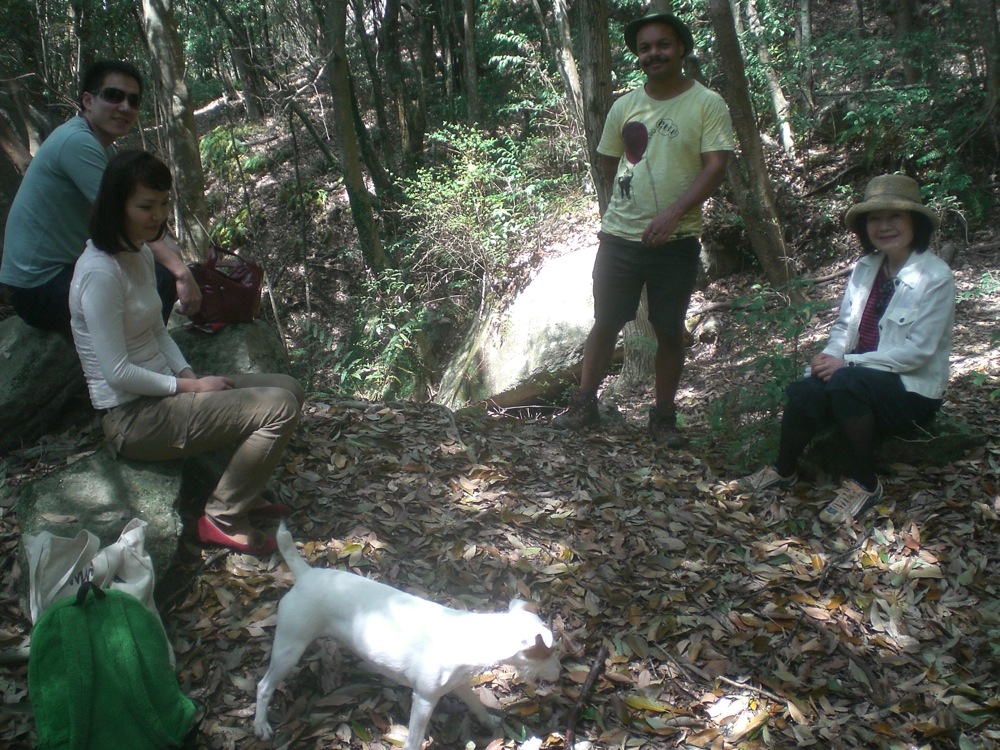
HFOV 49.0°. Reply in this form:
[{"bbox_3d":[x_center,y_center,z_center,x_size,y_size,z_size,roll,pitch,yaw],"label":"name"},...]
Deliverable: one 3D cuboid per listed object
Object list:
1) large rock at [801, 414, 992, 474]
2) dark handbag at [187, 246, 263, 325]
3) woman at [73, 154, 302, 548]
[{"bbox_3d":[1.437,0.259,3.980,0.640,0.200,0.450,2,12,11],"label":"large rock"},{"bbox_3d":[-0.913,-0.298,3.650,0.250,0.250,0.140,-1,12,-3],"label":"dark handbag"},{"bbox_3d":[-0.882,-0.061,3.100,0.670,1.140,0.470,0,12,2],"label":"woman"}]

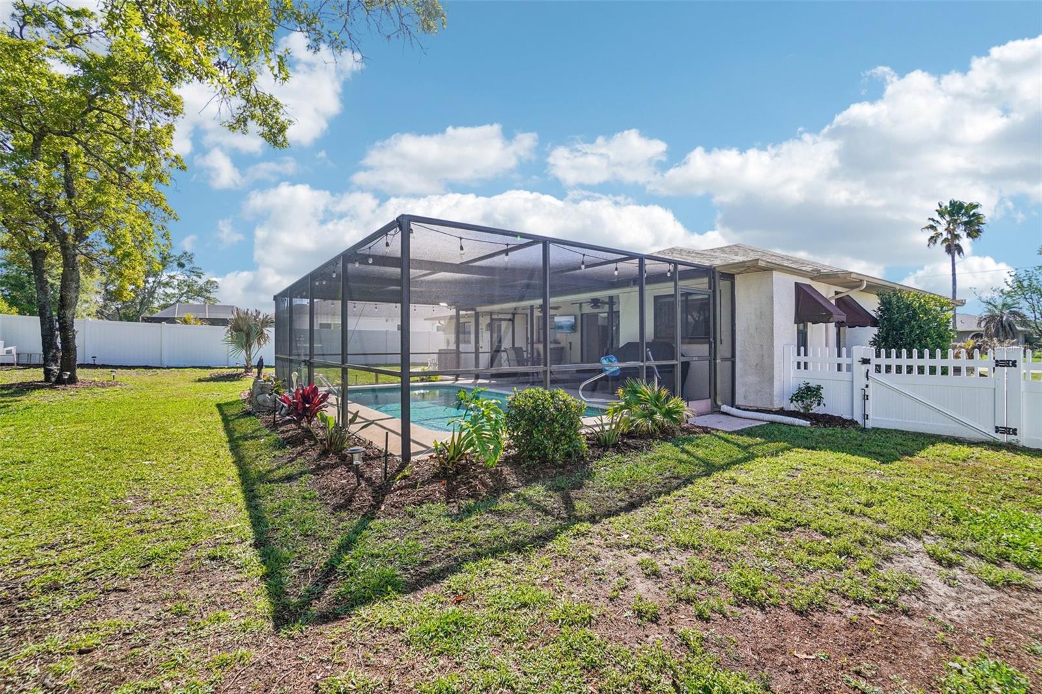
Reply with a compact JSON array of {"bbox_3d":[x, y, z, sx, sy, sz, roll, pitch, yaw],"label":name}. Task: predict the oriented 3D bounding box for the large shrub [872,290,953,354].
[{"bbox_3d":[8.910,-0.090,9.900,1.500,2.450,1.500,0,1,-37],"label":"large shrub"}]

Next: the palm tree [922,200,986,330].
[{"bbox_3d":[35.900,-5.550,36.000,4.000,13.300,4.000,0,1,44],"label":"palm tree"}]

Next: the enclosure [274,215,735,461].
[{"bbox_3d":[-1.454,-0.187,10.200,6.450,2.600,9.600,0,1,-37],"label":"enclosure"}]

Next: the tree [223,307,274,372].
[{"bbox_3d":[-10.160,-0.260,16.200,1.750,2.430,1.750,0,0,-32],"label":"tree"}]

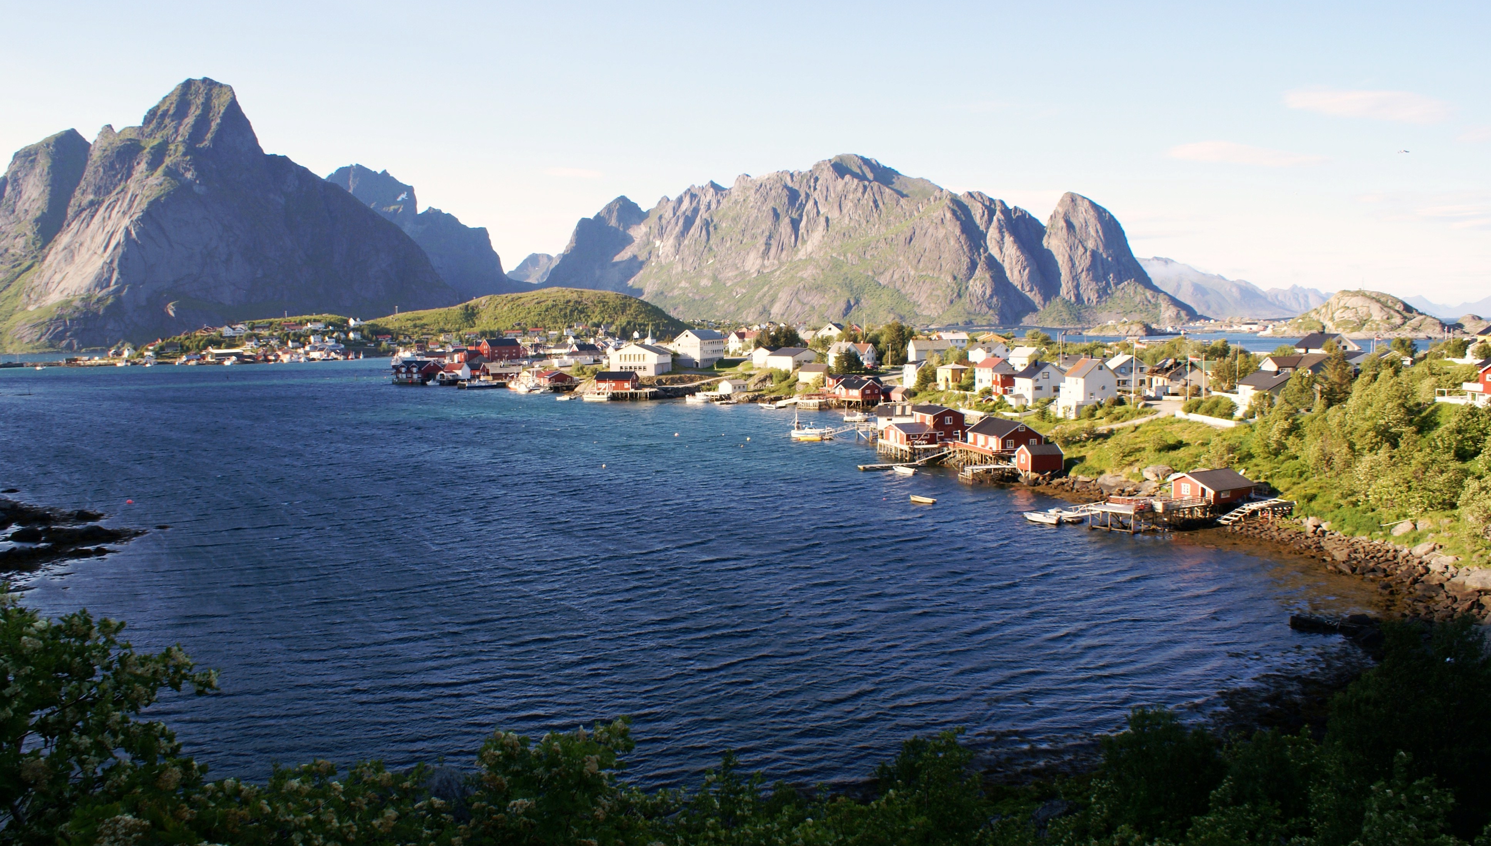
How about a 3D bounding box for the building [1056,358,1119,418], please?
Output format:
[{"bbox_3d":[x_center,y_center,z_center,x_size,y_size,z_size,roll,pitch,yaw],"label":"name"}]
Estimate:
[{"bbox_3d":[60.960,-6.330,199.290,7.600,9.900,8.200,-2,5,-17],"label":"building"}]

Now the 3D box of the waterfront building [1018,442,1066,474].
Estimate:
[{"bbox_3d":[48.784,5.766,185.142,6.490,4.090,4.440,-2,5,-17],"label":"waterfront building"}]

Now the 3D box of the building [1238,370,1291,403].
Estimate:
[{"bbox_3d":[98.584,-5.470,208.454,8.430,7.600,13.430,0,5,1],"label":"building"}]

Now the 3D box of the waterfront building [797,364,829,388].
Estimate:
[{"bbox_3d":[21.220,-15.100,342.770,7.800,6.000,7.000,1,6,17],"label":"waterfront building"}]

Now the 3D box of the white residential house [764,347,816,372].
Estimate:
[{"bbox_3d":[17.733,-22.359,401.069,12.670,8.450,15.590,-4,6,-32],"label":"white residential house"}]

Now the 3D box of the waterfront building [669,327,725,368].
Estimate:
[{"bbox_3d":[-18.903,-31.134,469.470,12.440,15.380,19.750,3,6,31],"label":"waterfront building"}]

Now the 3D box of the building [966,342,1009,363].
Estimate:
[{"bbox_3d":[72.850,-20.420,336.800,9.000,7.200,10.500,-3,6,-30],"label":"building"}]

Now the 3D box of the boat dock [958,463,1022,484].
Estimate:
[{"bbox_3d":[32.270,6.650,147.690,8.000,2.450,2.800,-1,5,-3],"label":"boat dock"}]

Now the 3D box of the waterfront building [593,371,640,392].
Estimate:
[{"bbox_3d":[-42.080,-13.780,366.370,12.000,6.000,8.000,1,5,12],"label":"waterfront building"}]

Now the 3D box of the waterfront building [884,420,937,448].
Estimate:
[{"bbox_3d":[31.480,1.830,213.830,6.600,3.600,9.500,-2,6,-15],"label":"waterfront building"}]

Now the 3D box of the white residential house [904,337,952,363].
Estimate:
[{"bbox_3d":[70.293,-27.076,426.001,14.480,8.560,8.560,-2,5,-11],"label":"white residential house"}]

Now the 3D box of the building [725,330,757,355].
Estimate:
[{"bbox_3d":[-1.630,-34.940,490.820,11.500,9.350,8.500,2,6,25],"label":"building"}]

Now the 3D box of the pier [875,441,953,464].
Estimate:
[{"bbox_3d":[32.120,4.630,212.870,8.800,2.800,14.200,-2,6,-15],"label":"pier"}]

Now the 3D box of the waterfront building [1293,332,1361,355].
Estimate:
[{"bbox_3d":[128.930,-16.230,248.140,9.200,7.000,10.000,-2,5,-13],"label":"waterfront building"}]

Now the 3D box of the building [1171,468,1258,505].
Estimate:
[{"bbox_3d":[59.360,7.880,142.390,8.200,3.800,6.500,-4,6,-34],"label":"building"}]

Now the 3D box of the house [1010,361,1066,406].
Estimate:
[{"bbox_3d":[65.212,-8.691,247.610,8.590,9.090,7.550,-2,5,-17],"label":"house"}]

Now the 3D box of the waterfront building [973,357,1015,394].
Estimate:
[{"bbox_3d":[57.920,-10.870,260.120,6.200,8.000,10.500,-2,5,-17],"label":"waterfront building"}]

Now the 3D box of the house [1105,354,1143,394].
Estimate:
[{"bbox_3d":[90.403,-11.361,265.415,8.820,9.220,7.490,-1,5,-3],"label":"house"}]

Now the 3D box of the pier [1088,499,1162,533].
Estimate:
[{"bbox_3d":[46.460,11.320,137.980,5.600,3.300,5.800,-5,7,-42],"label":"pier"}]

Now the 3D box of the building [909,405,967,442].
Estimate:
[{"bbox_3d":[31.220,0.040,180.740,5.700,5.290,8.100,-2,5,-16],"label":"building"}]

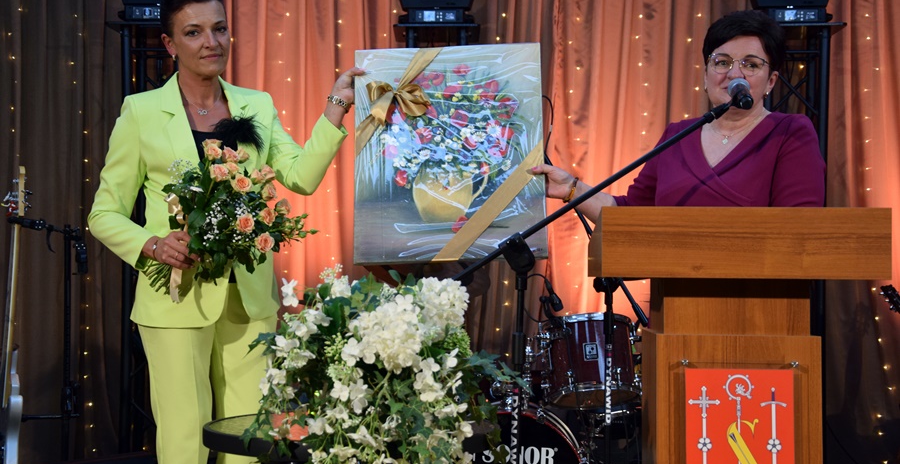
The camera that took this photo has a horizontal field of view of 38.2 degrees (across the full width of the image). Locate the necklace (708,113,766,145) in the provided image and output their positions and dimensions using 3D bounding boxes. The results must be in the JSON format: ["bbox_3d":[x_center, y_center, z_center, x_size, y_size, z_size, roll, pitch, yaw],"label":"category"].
[{"bbox_3d":[0.708,-0.257,3.200,0.145,0.090,0.115,0,-1,28],"label":"necklace"}]

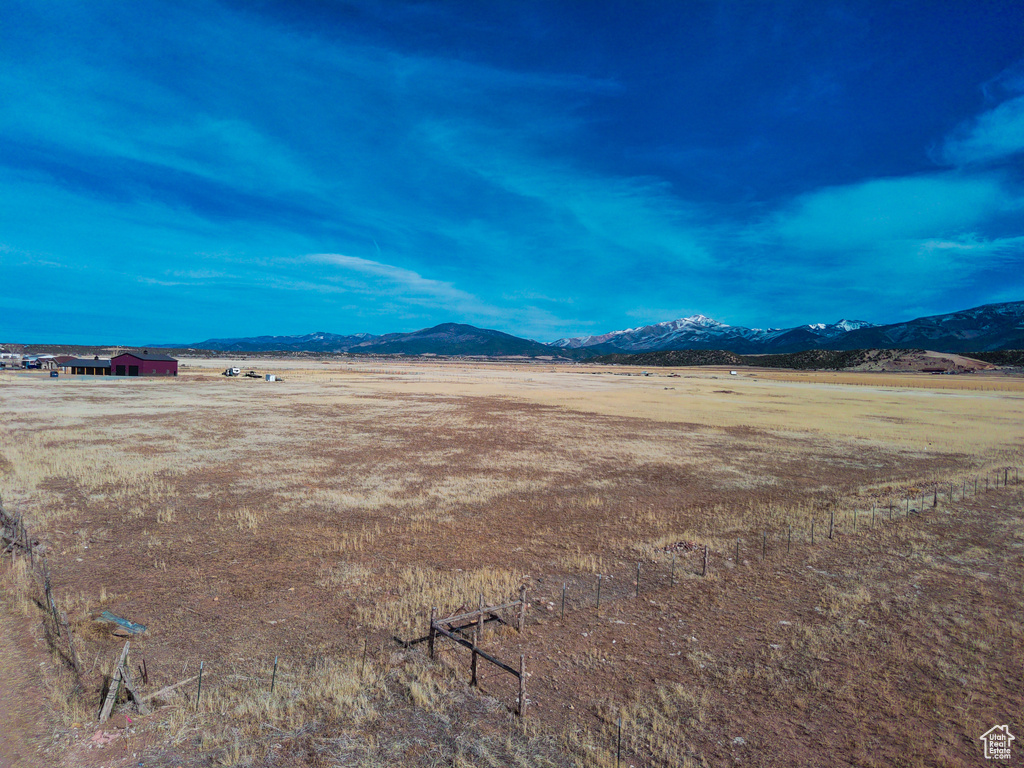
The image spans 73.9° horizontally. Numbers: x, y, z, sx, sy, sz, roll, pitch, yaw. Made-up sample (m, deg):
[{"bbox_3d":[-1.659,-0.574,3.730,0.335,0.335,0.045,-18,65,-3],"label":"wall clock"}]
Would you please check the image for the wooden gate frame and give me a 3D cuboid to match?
[{"bbox_3d":[-1.154,7.843,20.730,3.180,1.620,5.630,1,2,1],"label":"wooden gate frame"}]

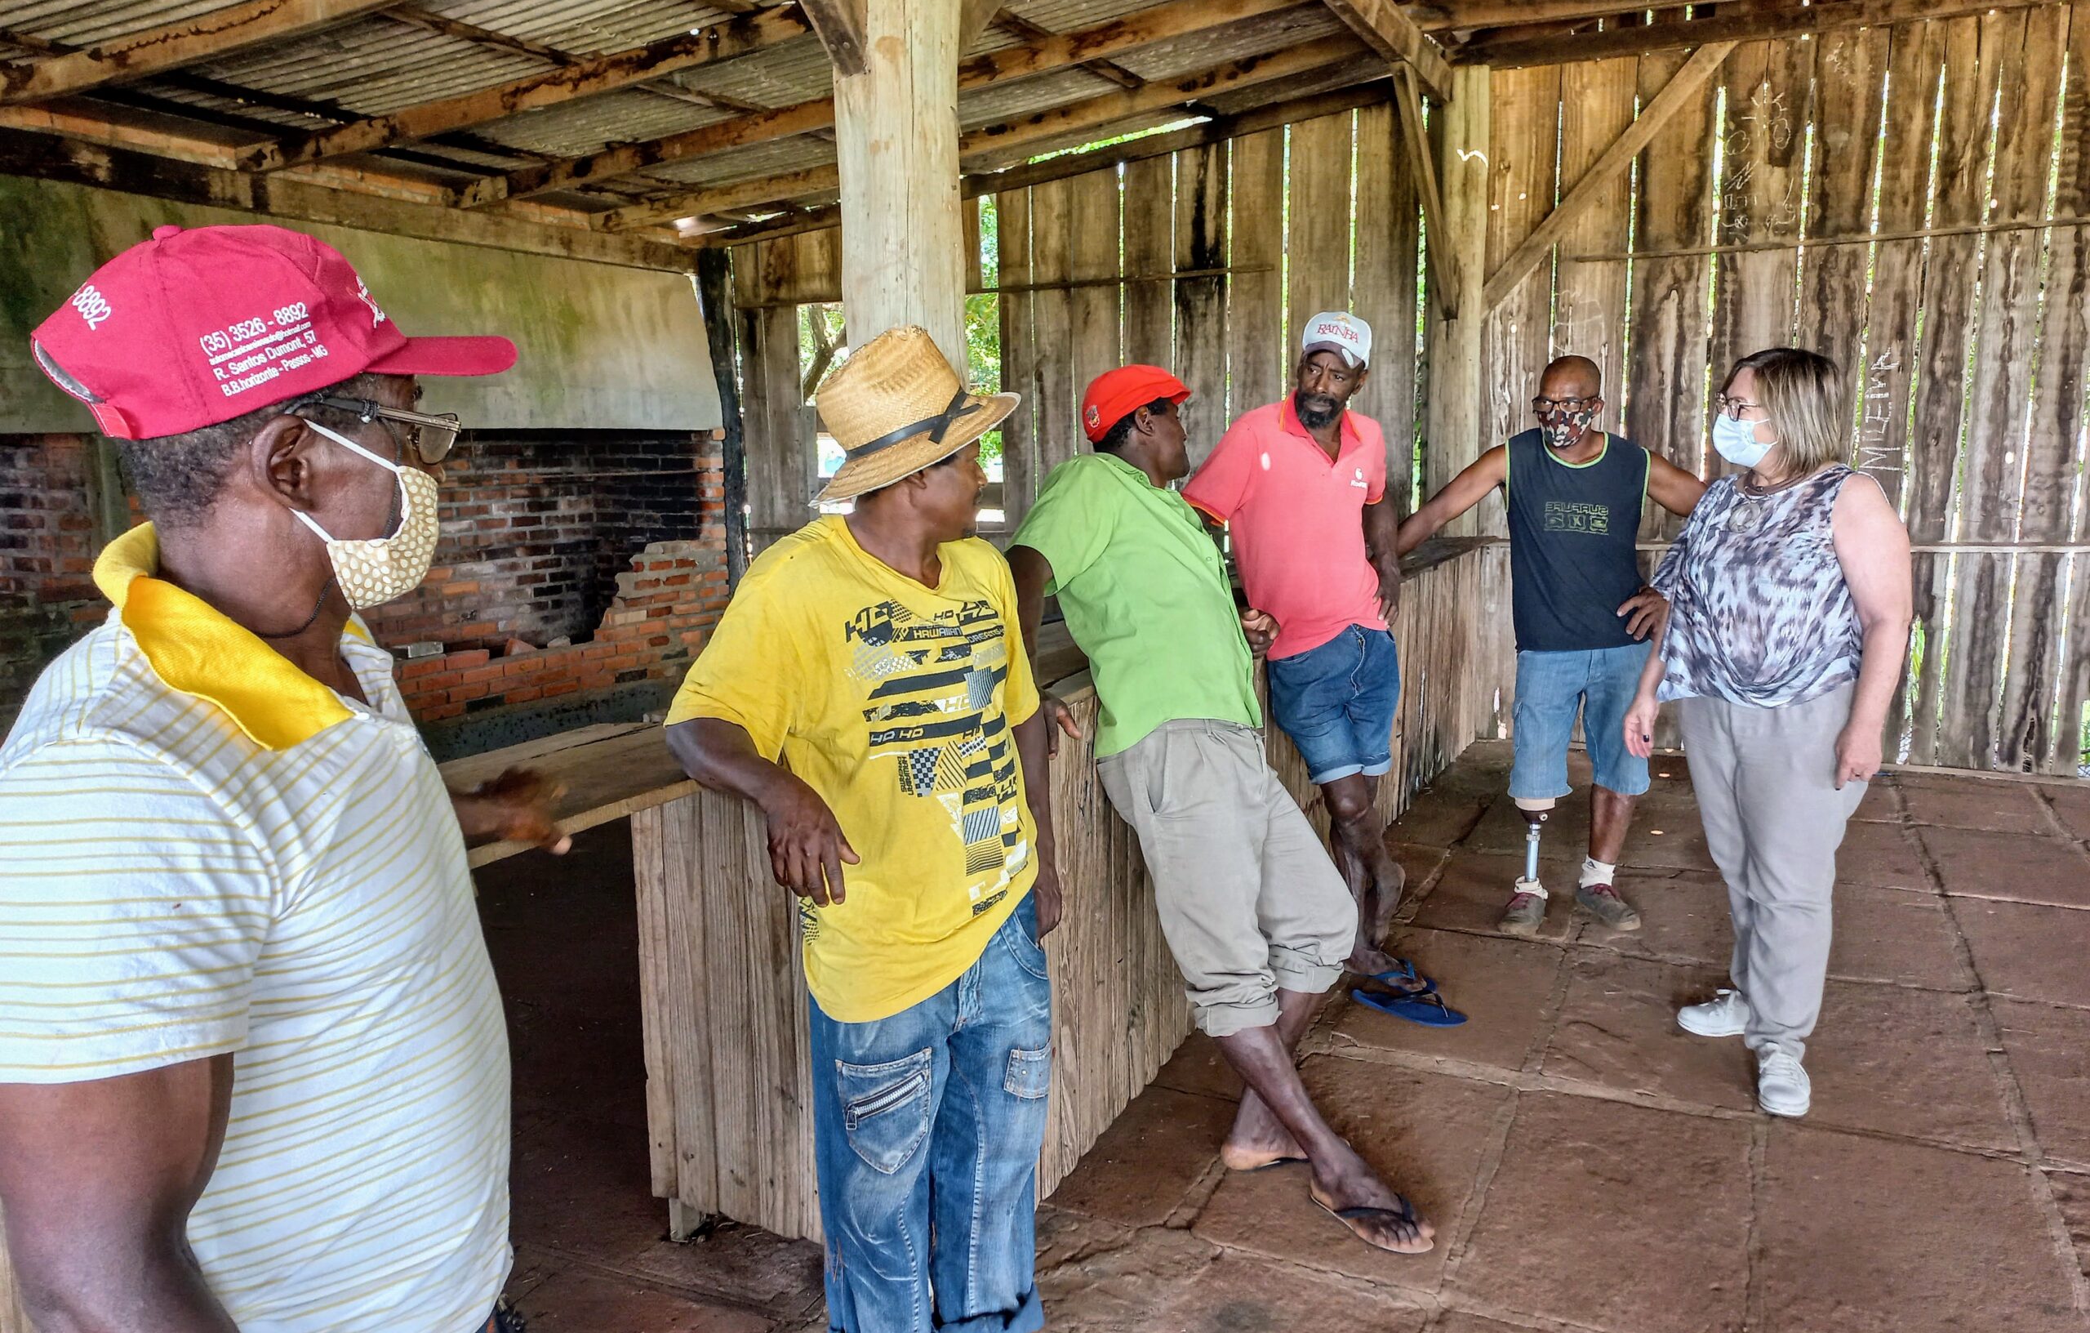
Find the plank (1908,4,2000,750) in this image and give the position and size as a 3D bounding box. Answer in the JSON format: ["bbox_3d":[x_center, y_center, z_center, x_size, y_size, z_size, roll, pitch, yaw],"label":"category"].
[{"bbox_3d":[3.906,-1.121,6.542,0.195,3.184,0.028,3,9,25],"label":"plank"}]

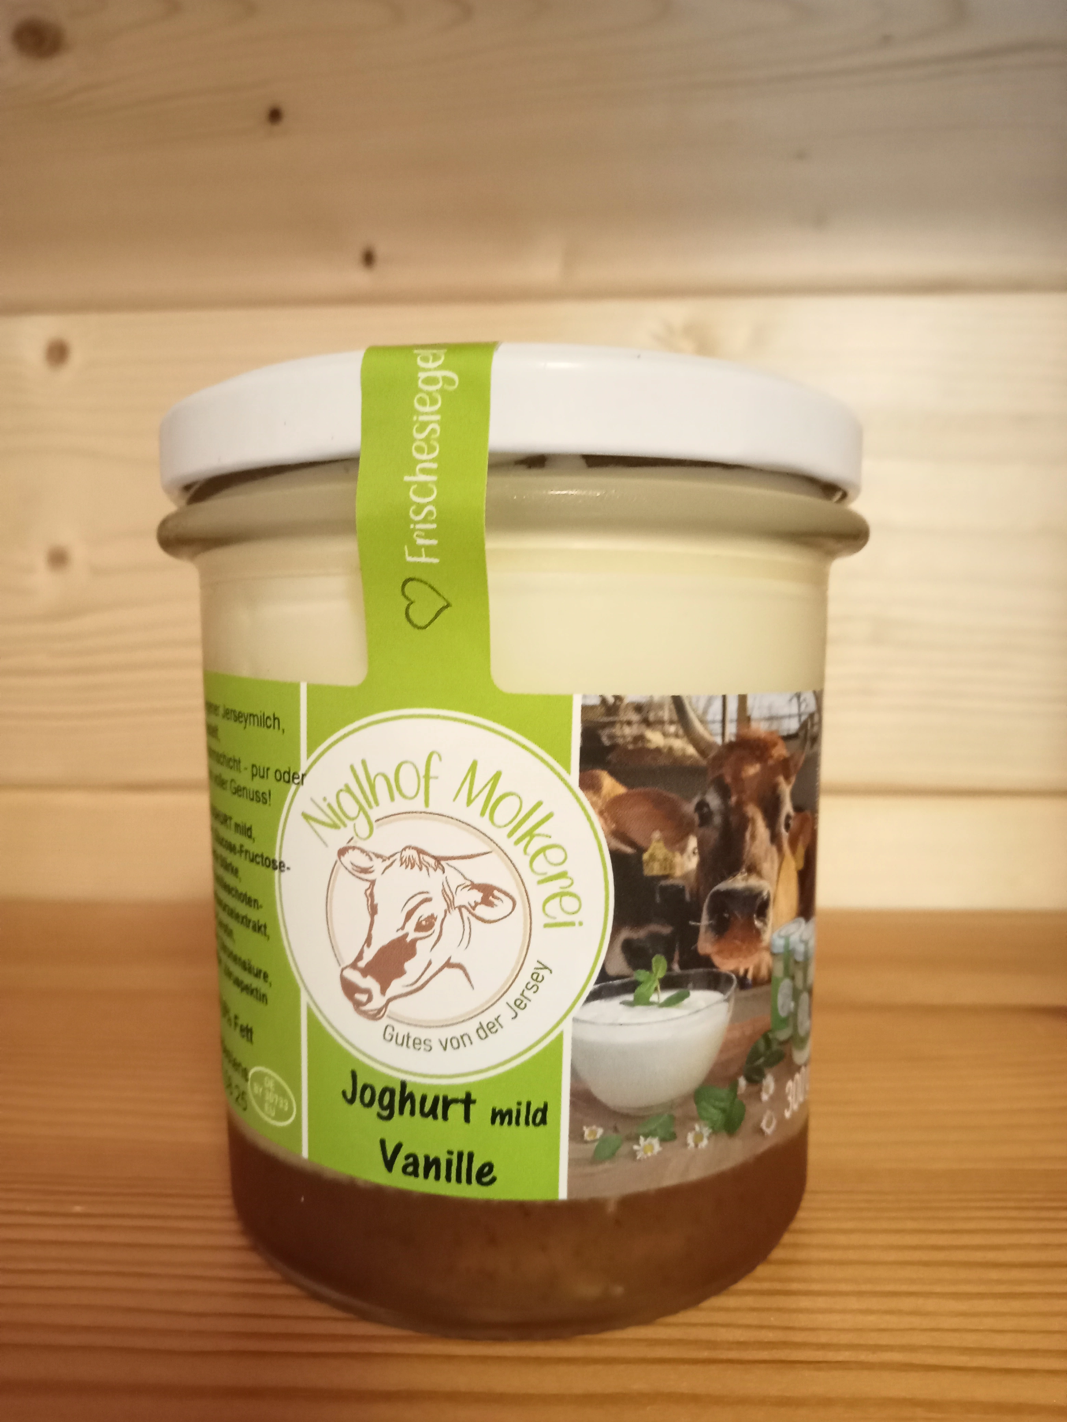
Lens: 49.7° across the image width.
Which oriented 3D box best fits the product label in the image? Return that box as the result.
[{"bbox_3d":[-0.004,0.005,0.138,0.077,0.083,0.066,1,4,11],"label":"product label"}]

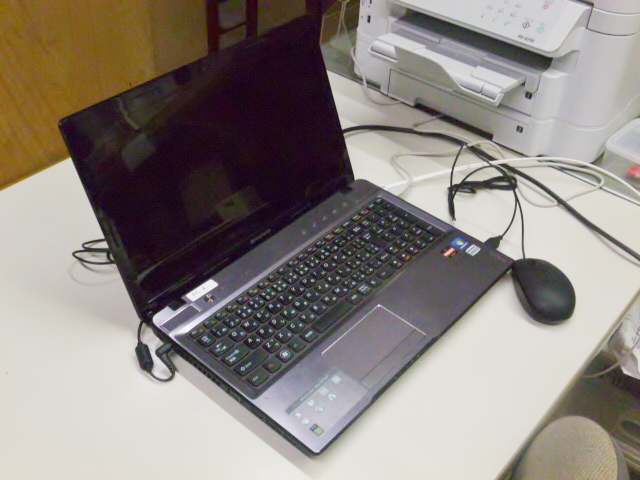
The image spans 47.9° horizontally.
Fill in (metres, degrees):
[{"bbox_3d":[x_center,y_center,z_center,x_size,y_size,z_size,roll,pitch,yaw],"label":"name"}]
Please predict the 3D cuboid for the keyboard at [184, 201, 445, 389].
[{"bbox_3d":[0.008,0.048,0.863,0.110,0.010,0.347,32,48,27],"label":"keyboard"}]

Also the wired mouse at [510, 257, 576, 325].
[{"bbox_3d":[0.274,0.054,0.880,0.062,0.036,0.102,-5,41,-9],"label":"wired mouse"}]

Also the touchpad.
[{"bbox_3d":[0.061,0.116,0.794,0.068,0.005,0.101,32,48,27],"label":"touchpad"}]

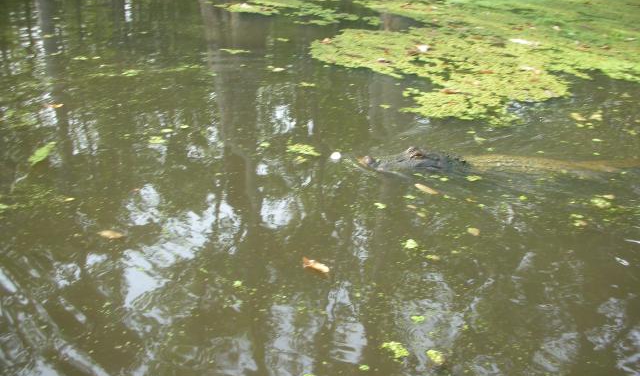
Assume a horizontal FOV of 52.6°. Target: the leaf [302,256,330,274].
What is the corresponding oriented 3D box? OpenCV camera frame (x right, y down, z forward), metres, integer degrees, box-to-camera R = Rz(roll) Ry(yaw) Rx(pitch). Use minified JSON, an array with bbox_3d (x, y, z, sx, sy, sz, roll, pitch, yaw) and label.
[{"bbox_3d":[-0.012,0.236,1.982,0.105,0.028,0.042,21,32,36],"label":"leaf"}]

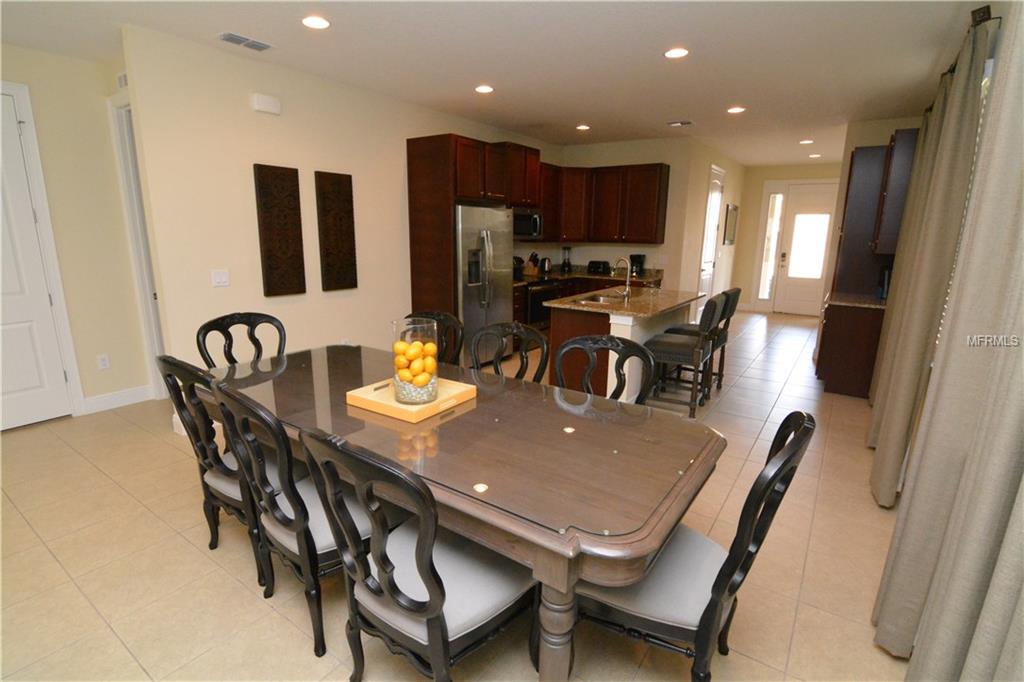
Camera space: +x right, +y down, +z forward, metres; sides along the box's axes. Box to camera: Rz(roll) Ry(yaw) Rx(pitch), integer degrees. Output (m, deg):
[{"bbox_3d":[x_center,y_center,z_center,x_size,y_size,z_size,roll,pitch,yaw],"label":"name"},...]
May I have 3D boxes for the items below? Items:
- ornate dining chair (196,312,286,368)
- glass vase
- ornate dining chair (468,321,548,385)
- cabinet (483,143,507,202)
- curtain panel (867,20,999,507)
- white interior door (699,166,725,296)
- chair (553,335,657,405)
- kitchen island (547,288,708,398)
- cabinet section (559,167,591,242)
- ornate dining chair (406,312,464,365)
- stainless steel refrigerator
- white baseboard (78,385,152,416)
[{"bbox_3d":[-1.402,0.366,2.706,0.600,1.000,0.520,9,16,35],"label":"ornate dining chair"},{"bbox_3d":[-0.413,0.092,1.957,0.183,0.320,0.183,0,13,0],"label":"glass vase"},{"bbox_3d":[-0.192,0.428,2.421,0.530,1.000,0.600,9,16,35],"label":"ornate dining chair"},{"bbox_3d":[-0.435,-1.843,5.128,0.620,0.610,0.460,9,16,35],"label":"cabinet"},{"bbox_3d":[2.593,-0.411,2.981,0.160,2.380,1.800,9,16,35],"label":"curtain panel"},{"bbox_3d":[3.412,-1.564,7.907,0.071,2.578,0.864,9,15,34],"label":"white interior door"},{"bbox_3d":[0.273,0.507,2.067,0.530,1.000,0.600,9,16,35],"label":"chair"},{"bbox_3d":[1.193,0.027,4.703,1.010,0.945,1.913,9,15,34],"label":"kitchen island"},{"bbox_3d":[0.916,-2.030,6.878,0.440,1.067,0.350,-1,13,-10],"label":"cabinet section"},{"bbox_3d":[-0.676,0.354,2.752,0.530,1.000,0.600,9,16,35],"label":"ornate dining chair"},{"bbox_3d":[-0.500,-0.613,5.241,0.740,1.780,0.910,9,16,35],"label":"stainless steel refrigerator"},{"bbox_3d":[-3.467,0.523,3.995,0.018,0.135,0.480,9,16,35],"label":"white baseboard"}]

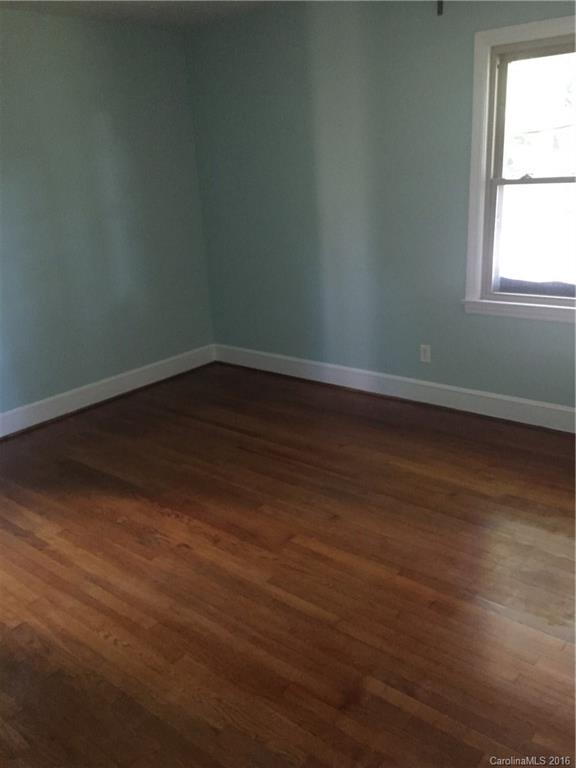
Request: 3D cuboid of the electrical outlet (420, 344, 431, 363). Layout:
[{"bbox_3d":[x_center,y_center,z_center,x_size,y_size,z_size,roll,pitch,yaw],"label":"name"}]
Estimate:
[{"bbox_3d":[0.860,-0.190,4.007,0.072,0.115,0.012,12,23,37],"label":"electrical outlet"}]

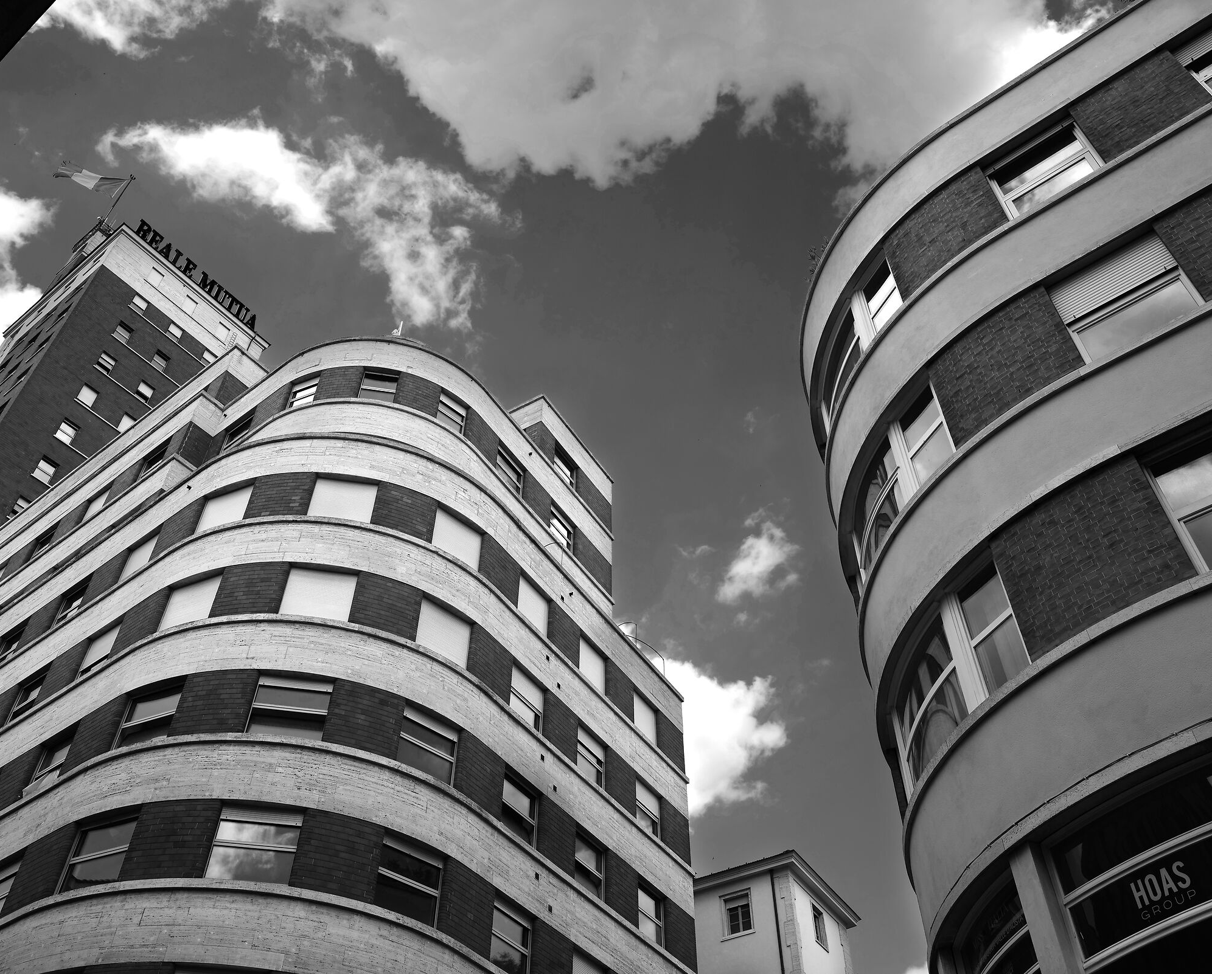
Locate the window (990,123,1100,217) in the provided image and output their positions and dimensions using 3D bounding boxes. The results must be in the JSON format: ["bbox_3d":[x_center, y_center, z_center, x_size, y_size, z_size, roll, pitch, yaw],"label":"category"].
[{"bbox_3d":[6.413,-4.540,16.558,1.462,1.518,0.150,-30,-54,24],"label":"window"}]

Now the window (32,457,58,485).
[{"bbox_3d":[-32.517,-0.894,65.908,0.150,1.645,0.997,-31,-55,25],"label":"window"}]

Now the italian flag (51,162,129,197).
[{"bbox_3d":[-42.962,-25.671,94.722,4.699,3.136,0.600,17,-50,-15],"label":"italian flag"}]

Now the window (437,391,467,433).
[{"bbox_3d":[-5.204,-2.403,38.193,1.181,1.462,0.180,35,-56,-27],"label":"window"}]

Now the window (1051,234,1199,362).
[{"bbox_3d":[6.430,-2.315,14.104,1.462,1.760,0.150,-30,-54,24],"label":"window"}]

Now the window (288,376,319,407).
[{"bbox_3d":[-9.974,-3.016,37.664,1.163,1.462,0.180,-18,-50,16],"label":"window"}]

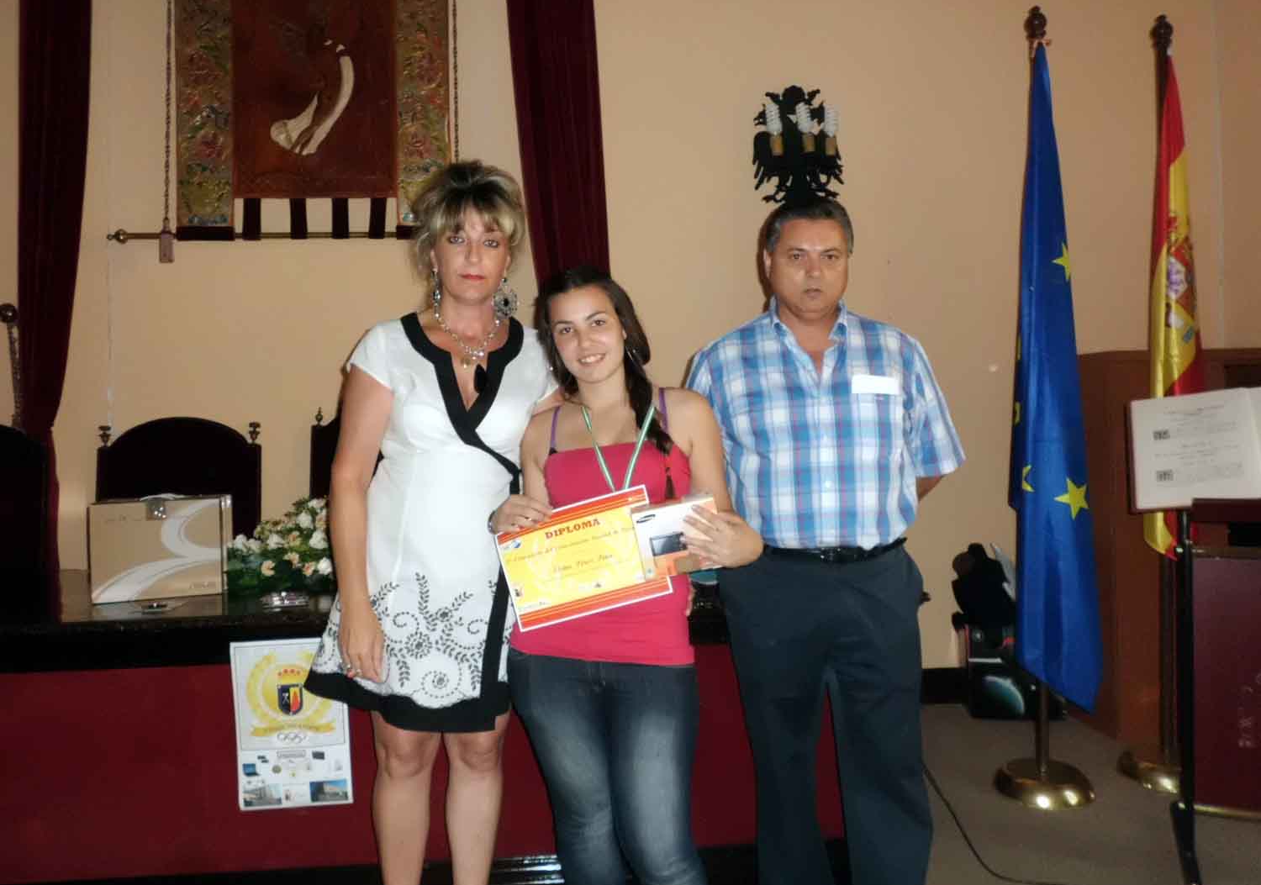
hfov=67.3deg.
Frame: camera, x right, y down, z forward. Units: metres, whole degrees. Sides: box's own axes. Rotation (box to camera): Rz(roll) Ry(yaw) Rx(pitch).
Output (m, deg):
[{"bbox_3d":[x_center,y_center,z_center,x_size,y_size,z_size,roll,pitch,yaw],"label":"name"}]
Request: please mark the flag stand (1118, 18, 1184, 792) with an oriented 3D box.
[{"bbox_3d":[1.805,-0.151,3.199,0.340,2.574,0.340,-1,1,-4],"label":"flag stand"}]

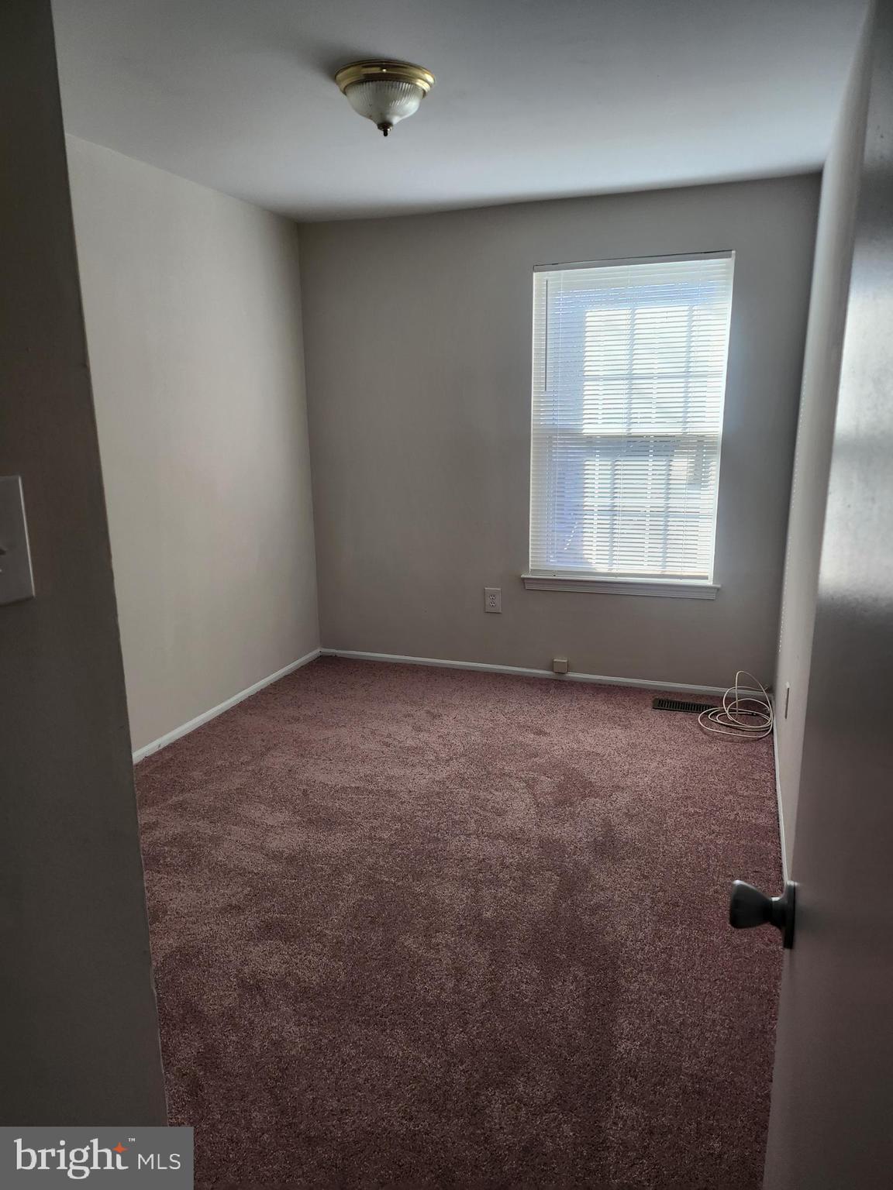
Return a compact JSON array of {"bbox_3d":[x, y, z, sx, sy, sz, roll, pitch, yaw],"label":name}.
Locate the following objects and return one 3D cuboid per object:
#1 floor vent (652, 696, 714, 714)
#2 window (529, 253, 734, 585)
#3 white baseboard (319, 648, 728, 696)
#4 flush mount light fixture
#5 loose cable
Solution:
[{"bbox_3d":[1.168,0.546,3.978,0.323,0.015,0.144,4,14,20],"label":"floor vent"},{"bbox_3d":[0.875,-0.831,4.057,0.928,1.528,0.080,4,14,20],"label":"window"},{"bbox_3d":[0.434,0.421,4.484,2.499,0.046,0.016,4,14,20],"label":"white baseboard"},{"bbox_3d":[-0.180,-1.456,2.465,0.297,0.157,0.297,-1,13,0],"label":"flush mount light fixture"},{"bbox_3d":[1.354,0.479,3.837,0.340,0.200,0.500,4,14,20],"label":"loose cable"}]

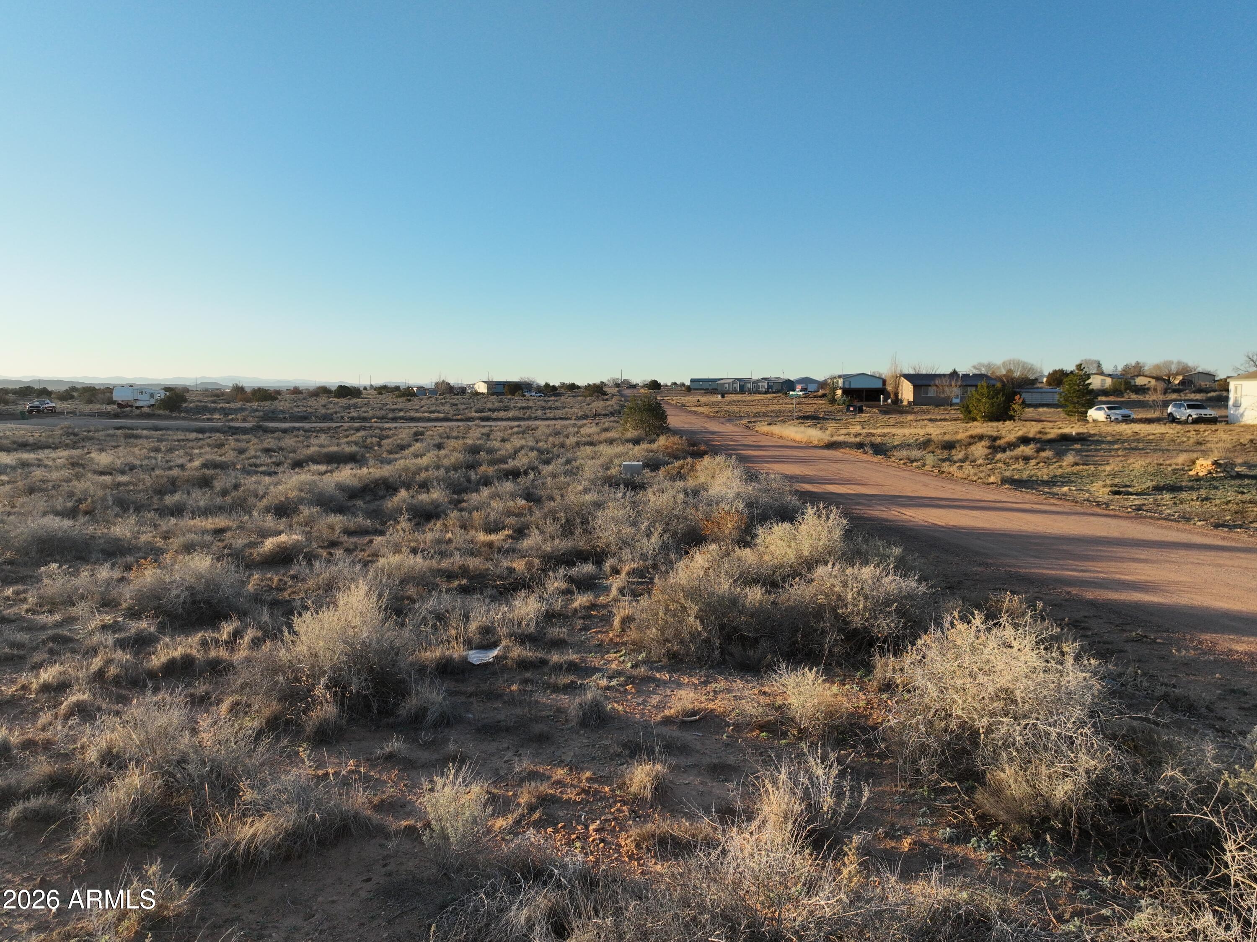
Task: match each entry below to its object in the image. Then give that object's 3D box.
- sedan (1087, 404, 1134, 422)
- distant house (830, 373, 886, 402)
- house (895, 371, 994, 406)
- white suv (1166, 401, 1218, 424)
[{"bbox_3d":[39.181,-4.649,70.831,1.820,1.460,4.750,0,6,0],"label":"sedan"},{"bbox_3d":[38.545,-14.268,148.819,6.994,4.770,13.000,0,6,0],"label":"distant house"},{"bbox_3d":[42.508,-11.028,117.687,11.106,4.095,9.400,0,6,0],"label":"house"},{"bbox_3d":[42.864,-4.435,66.218,1.850,1.670,4.570,1,6,5],"label":"white suv"}]

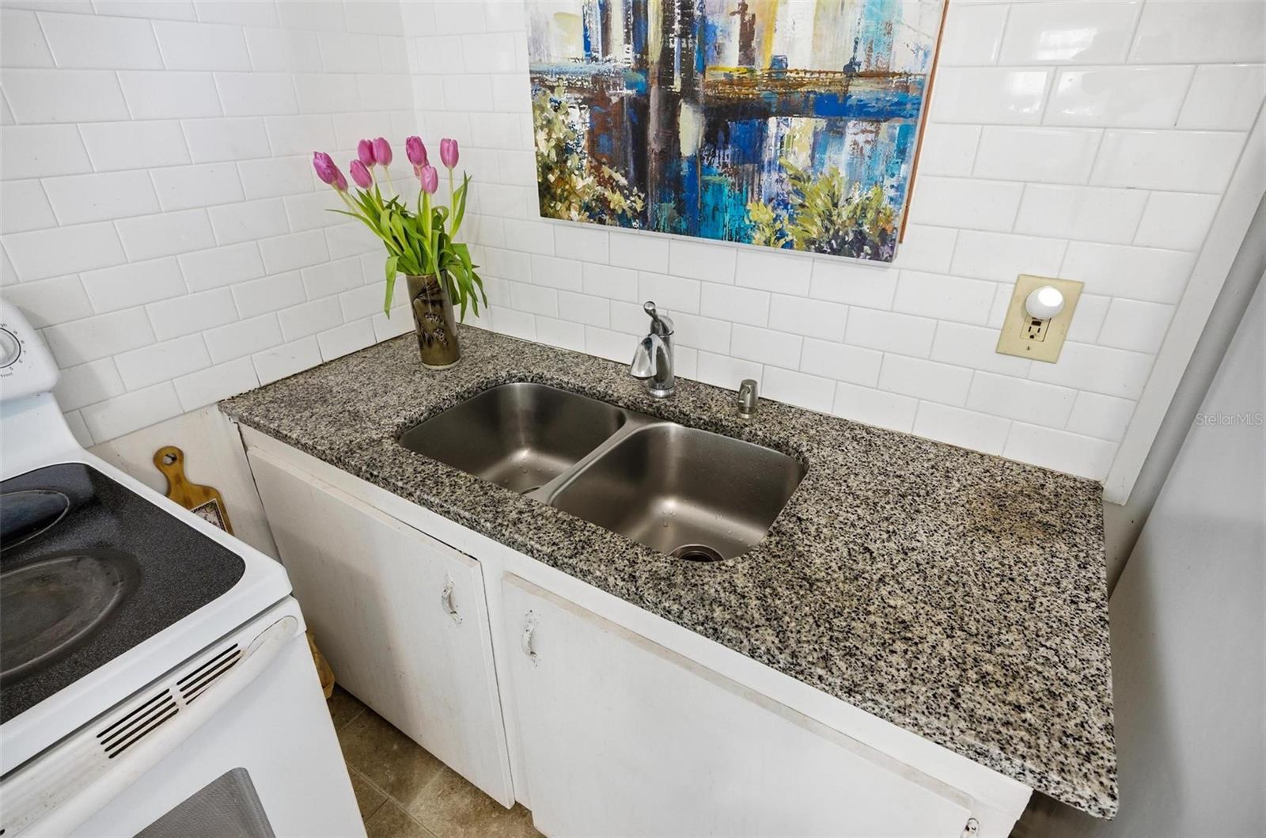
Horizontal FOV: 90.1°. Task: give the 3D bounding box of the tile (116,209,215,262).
[{"bbox_3d":[-0.873,-0.347,1.186,0.009,0.075,0.155,16,32,28],"label":"tile"}]

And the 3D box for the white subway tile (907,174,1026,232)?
[{"bbox_3d":[0.536,-0.346,1.016,0.152,0.076,0.010,16,32,28],"label":"white subway tile"}]

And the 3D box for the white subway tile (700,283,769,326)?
[{"bbox_3d":[0.209,-0.237,1.303,0.152,0.075,0.010,16,32,28],"label":"white subway tile"}]

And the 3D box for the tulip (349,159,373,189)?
[{"bbox_3d":[-0.556,-0.501,1.294,0.038,0.060,0.038,-28,34,-9],"label":"tulip"}]

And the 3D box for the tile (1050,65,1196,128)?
[{"bbox_3d":[0.664,-0.442,0.871,0.151,0.075,0.008,16,32,28],"label":"tile"}]

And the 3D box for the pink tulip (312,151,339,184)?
[{"bbox_3d":[-0.609,-0.495,1.247,0.041,0.063,0.041,-28,32,-14],"label":"pink tulip"}]

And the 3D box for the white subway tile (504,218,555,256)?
[{"bbox_3d":[-0.246,-0.440,1.524,0.152,0.075,0.010,16,32,28],"label":"white subway tile"}]

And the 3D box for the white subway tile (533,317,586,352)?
[{"bbox_3d":[-0.181,-0.218,1.597,0.153,0.072,0.009,16,32,28],"label":"white subway tile"}]

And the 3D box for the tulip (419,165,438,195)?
[{"bbox_3d":[-0.430,-0.505,1.333,0.037,0.058,0.037,-5,28,-17],"label":"tulip"}]

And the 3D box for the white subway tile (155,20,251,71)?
[{"bbox_3d":[-0.793,-0.686,1.167,0.009,0.076,0.152,16,32,28],"label":"white subway tile"}]

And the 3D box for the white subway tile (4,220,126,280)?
[{"bbox_3d":[-0.951,-0.286,1.062,0.008,0.075,0.151,16,32,28],"label":"white subway tile"}]

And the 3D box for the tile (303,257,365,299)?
[{"bbox_3d":[-0.710,-0.336,1.500,0.009,0.076,0.152,16,32,28],"label":"tile"}]

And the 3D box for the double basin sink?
[{"bbox_3d":[-0.069,0.156,1.232,0.755,0.215,0.413,16,32,28],"label":"double basin sink"}]

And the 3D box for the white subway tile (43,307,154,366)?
[{"bbox_3d":[-0.946,-0.148,1.129,0.010,0.075,0.152,16,32,28],"label":"white subway tile"}]

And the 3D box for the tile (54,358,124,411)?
[{"bbox_3d":[-0.998,-0.053,1.121,0.010,0.076,0.152,17,32,29],"label":"tile"}]

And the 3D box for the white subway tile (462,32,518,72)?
[{"bbox_3d":[-0.312,-0.796,1.378,0.152,0.076,0.010,16,32,28],"label":"white subway tile"}]

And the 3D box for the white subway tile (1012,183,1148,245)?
[{"bbox_3d":[0.669,-0.310,0.950,0.153,0.076,0.009,16,32,28],"label":"white subway tile"}]

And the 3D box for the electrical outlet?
[{"bbox_3d":[0.652,-0.159,1.016,0.088,0.134,0.014,16,32,28],"label":"electrical outlet"}]

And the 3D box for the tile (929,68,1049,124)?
[{"bbox_3d":[0.536,-0.482,0.945,0.152,0.076,0.010,16,32,28],"label":"tile"}]

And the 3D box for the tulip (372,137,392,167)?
[{"bbox_3d":[-0.512,-0.546,1.293,0.039,0.057,0.039,-10,29,-18],"label":"tulip"}]

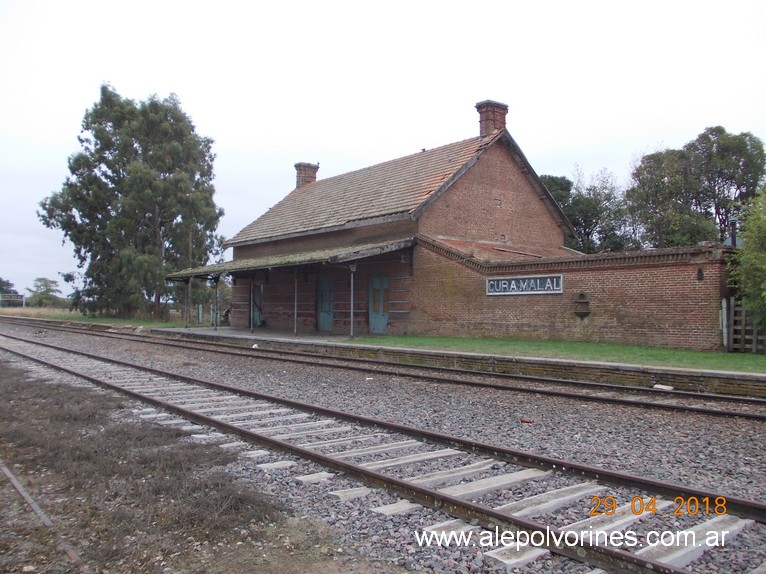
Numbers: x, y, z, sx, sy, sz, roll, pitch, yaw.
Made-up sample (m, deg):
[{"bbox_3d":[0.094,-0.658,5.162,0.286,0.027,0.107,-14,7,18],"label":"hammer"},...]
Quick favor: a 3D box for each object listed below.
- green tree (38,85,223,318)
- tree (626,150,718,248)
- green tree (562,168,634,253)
[{"bbox_3d":[-24.459,-8.222,59.660,17.500,22.800,15.500,1,-2,-22],"label":"green tree"},{"bbox_3d":[20.887,-3.592,44.811,7.000,12.660,6.800,-1,-2,25],"label":"tree"},{"bbox_3d":[16.428,-3.099,46.824,6.000,11.790,6.000,-1,-2,19],"label":"green tree"}]

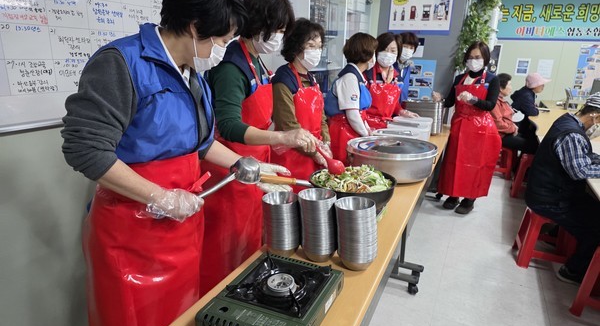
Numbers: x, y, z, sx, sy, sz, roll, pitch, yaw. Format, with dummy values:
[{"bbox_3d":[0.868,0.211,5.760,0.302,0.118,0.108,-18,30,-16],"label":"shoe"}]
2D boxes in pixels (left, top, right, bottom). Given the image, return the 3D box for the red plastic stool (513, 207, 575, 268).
[{"bbox_3d":[1.795,0.514,2.891,0.350,0.440,0.350,8,17,21],"label":"red plastic stool"}]

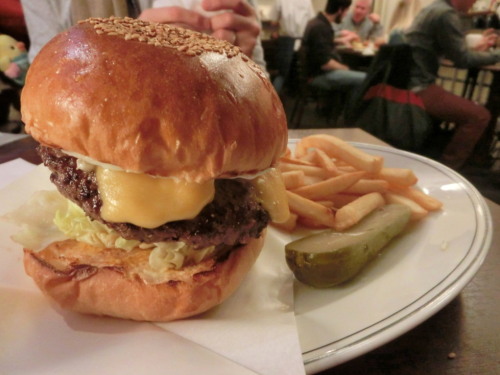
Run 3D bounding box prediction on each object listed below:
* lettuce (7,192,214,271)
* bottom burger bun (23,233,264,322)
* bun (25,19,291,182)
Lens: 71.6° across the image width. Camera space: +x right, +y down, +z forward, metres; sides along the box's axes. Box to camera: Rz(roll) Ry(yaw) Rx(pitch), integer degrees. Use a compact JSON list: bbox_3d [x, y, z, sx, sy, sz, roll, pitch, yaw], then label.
[{"bbox_3d":[-0.051,0.009,0.145,0.104,0.026,0.082,2,17,-1],"label":"lettuce"},{"bbox_3d":[-0.043,0.025,0.155,0.099,0.028,0.099,1,18,0],"label":"bottom burger bun"},{"bbox_3d":[-0.033,-0.038,0.143,0.102,0.049,0.102,10,14,-4],"label":"bun"}]

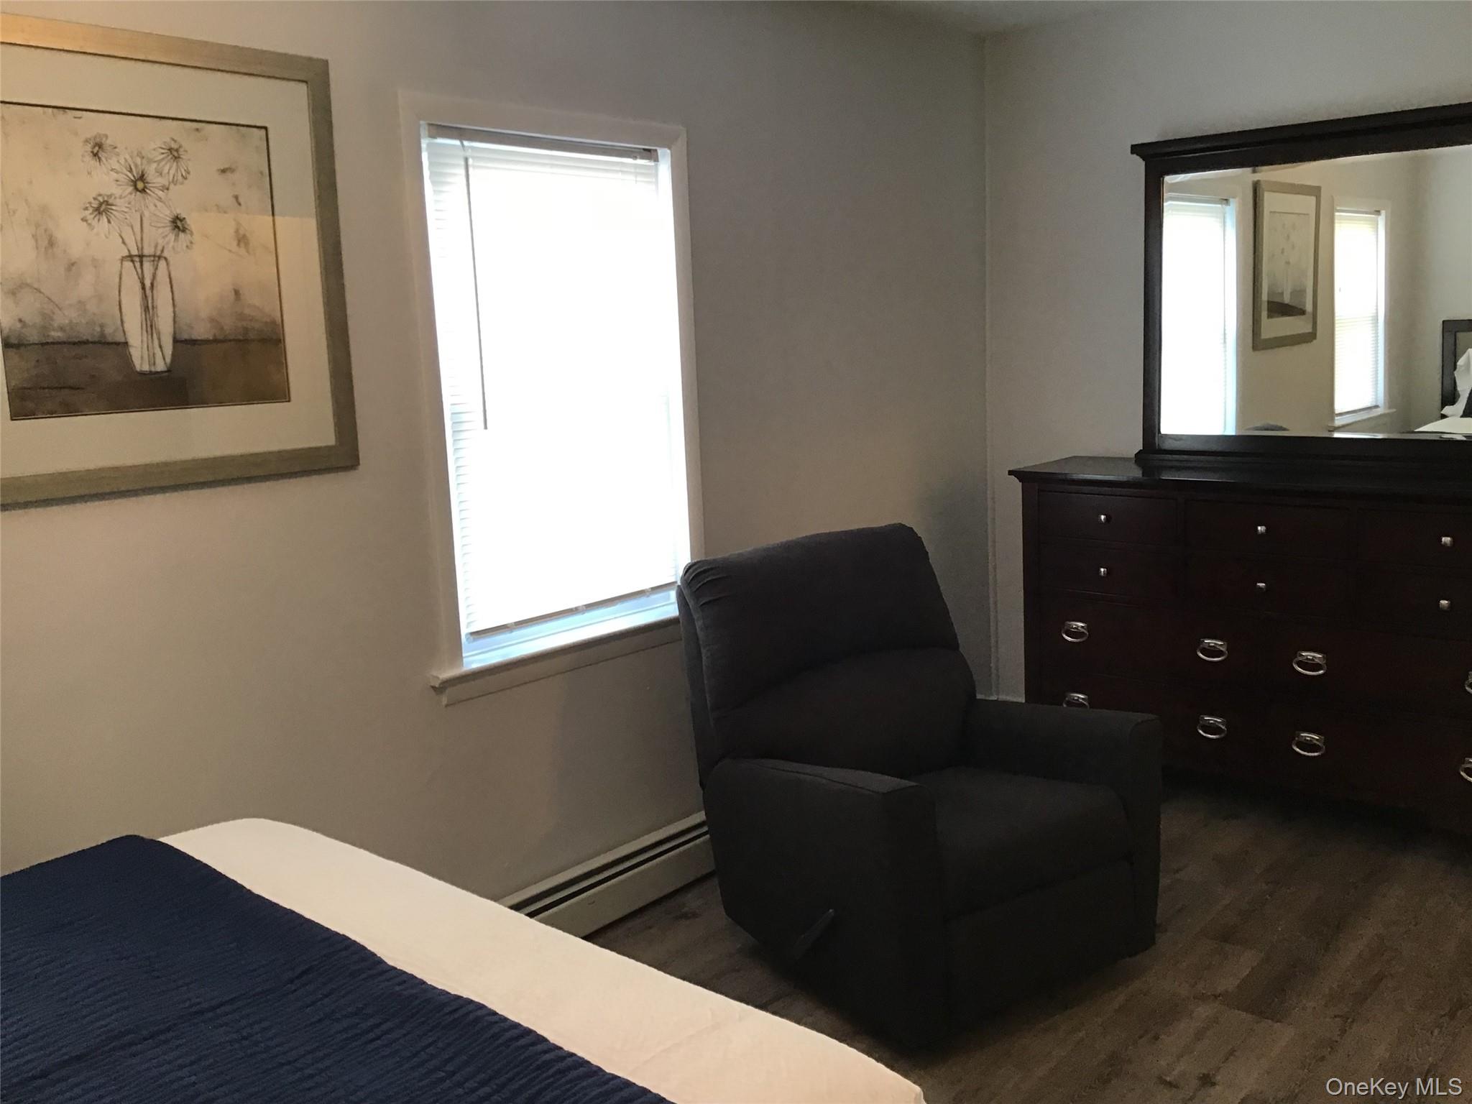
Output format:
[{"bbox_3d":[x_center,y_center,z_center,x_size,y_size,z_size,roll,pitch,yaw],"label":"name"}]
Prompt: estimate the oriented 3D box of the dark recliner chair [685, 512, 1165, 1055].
[{"bbox_3d":[0.409,0.480,3.209,0.806,0.982,0.939,-8,11,-30],"label":"dark recliner chair"}]

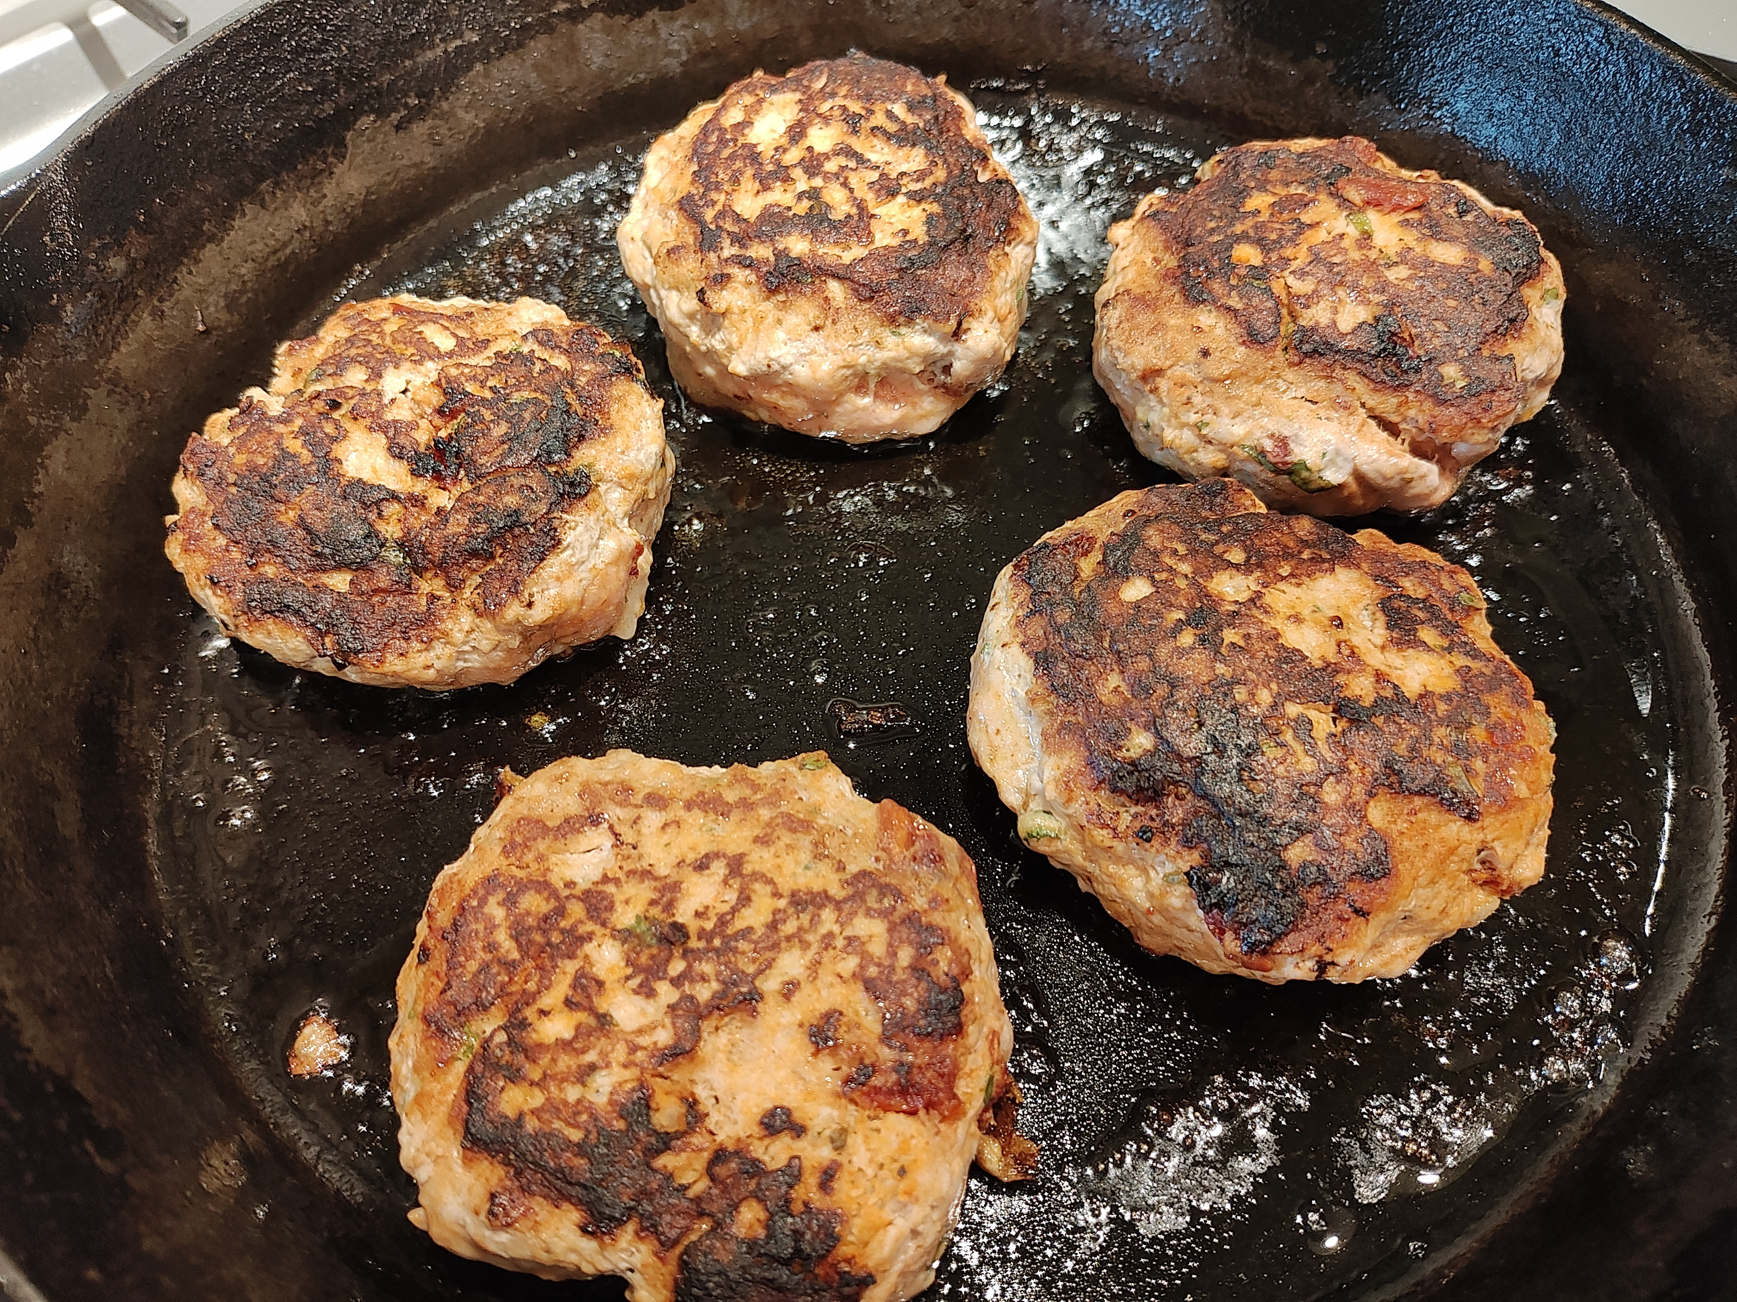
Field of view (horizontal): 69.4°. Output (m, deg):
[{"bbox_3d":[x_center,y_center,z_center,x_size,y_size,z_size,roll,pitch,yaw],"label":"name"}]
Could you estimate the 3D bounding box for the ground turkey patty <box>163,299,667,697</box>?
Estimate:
[{"bbox_3d":[-0.078,-0.030,0.227,0.087,0.025,0.085,6,58,4],"label":"ground turkey patty"}]

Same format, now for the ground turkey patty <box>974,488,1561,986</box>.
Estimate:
[{"bbox_3d":[0.058,0.010,0.193,0.088,0.025,0.077,30,62,18],"label":"ground turkey patty"}]

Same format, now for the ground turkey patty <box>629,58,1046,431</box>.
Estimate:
[{"bbox_3d":[-0.007,-0.080,0.246,0.078,0.034,0.086,-8,58,-4],"label":"ground turkey patty"}]

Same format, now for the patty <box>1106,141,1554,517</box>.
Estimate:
[{"bbox_3d":[0.088,-0.065,0.243,0.089,0.030,0.086,0,58,0],"label":"patty"}]

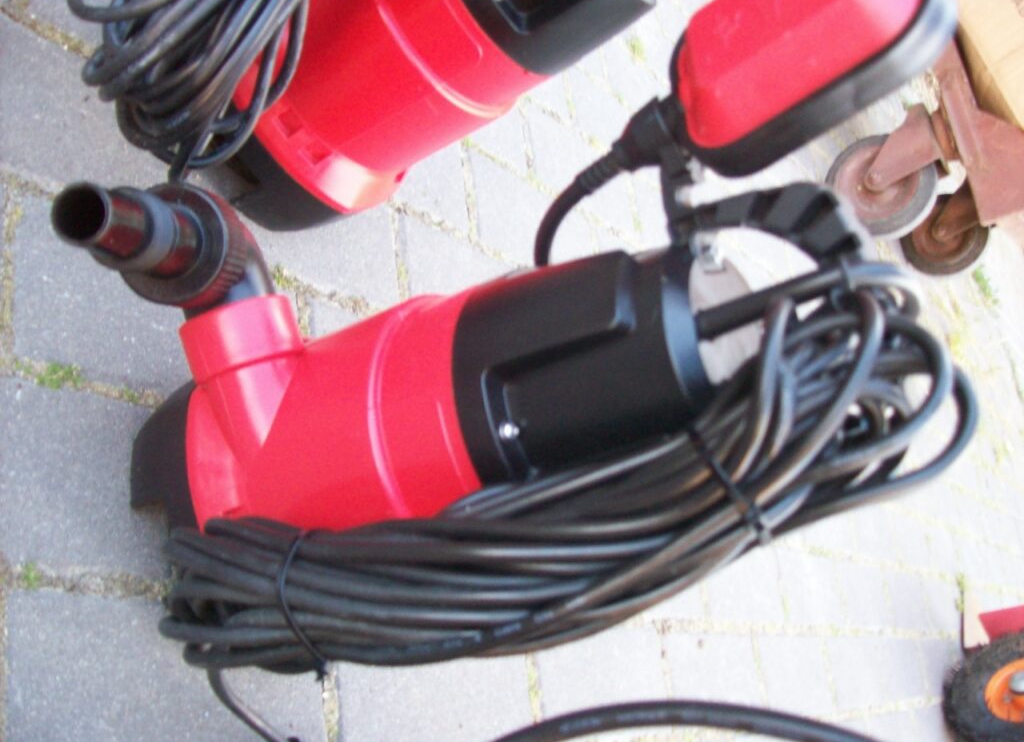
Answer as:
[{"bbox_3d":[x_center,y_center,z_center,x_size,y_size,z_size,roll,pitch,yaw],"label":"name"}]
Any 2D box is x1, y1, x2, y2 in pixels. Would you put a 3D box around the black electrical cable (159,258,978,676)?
[{"bbox_3d":[-0.006,0.068,0.478,0.080,0.385,0.100,20,57,-52],"label":"black electrical cable"}]

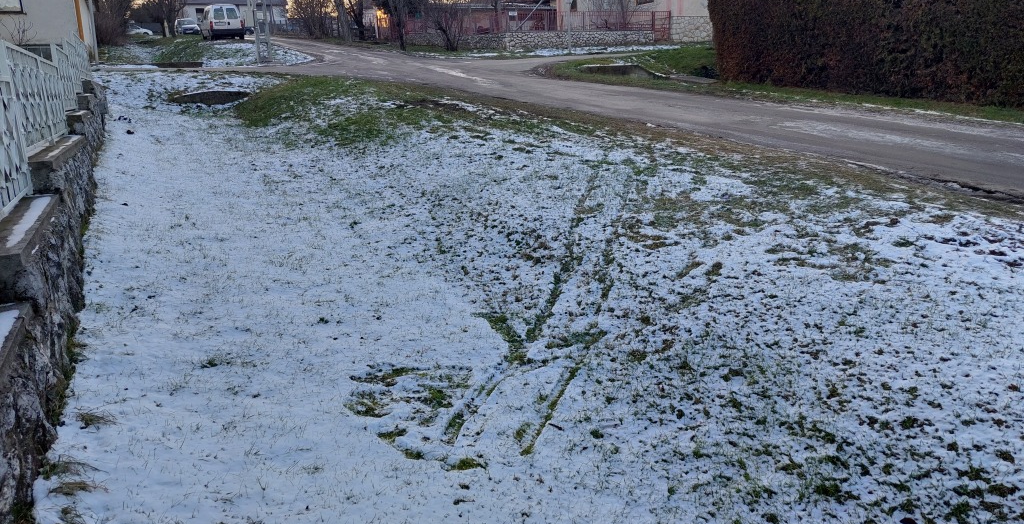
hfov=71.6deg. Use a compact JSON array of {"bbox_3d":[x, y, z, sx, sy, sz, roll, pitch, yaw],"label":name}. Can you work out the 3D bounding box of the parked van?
[{"bbox_3d":[-16.922,-13.945,41.438,1.800,1.910,4.430,-10,20,-28],"label":"parked van"}]

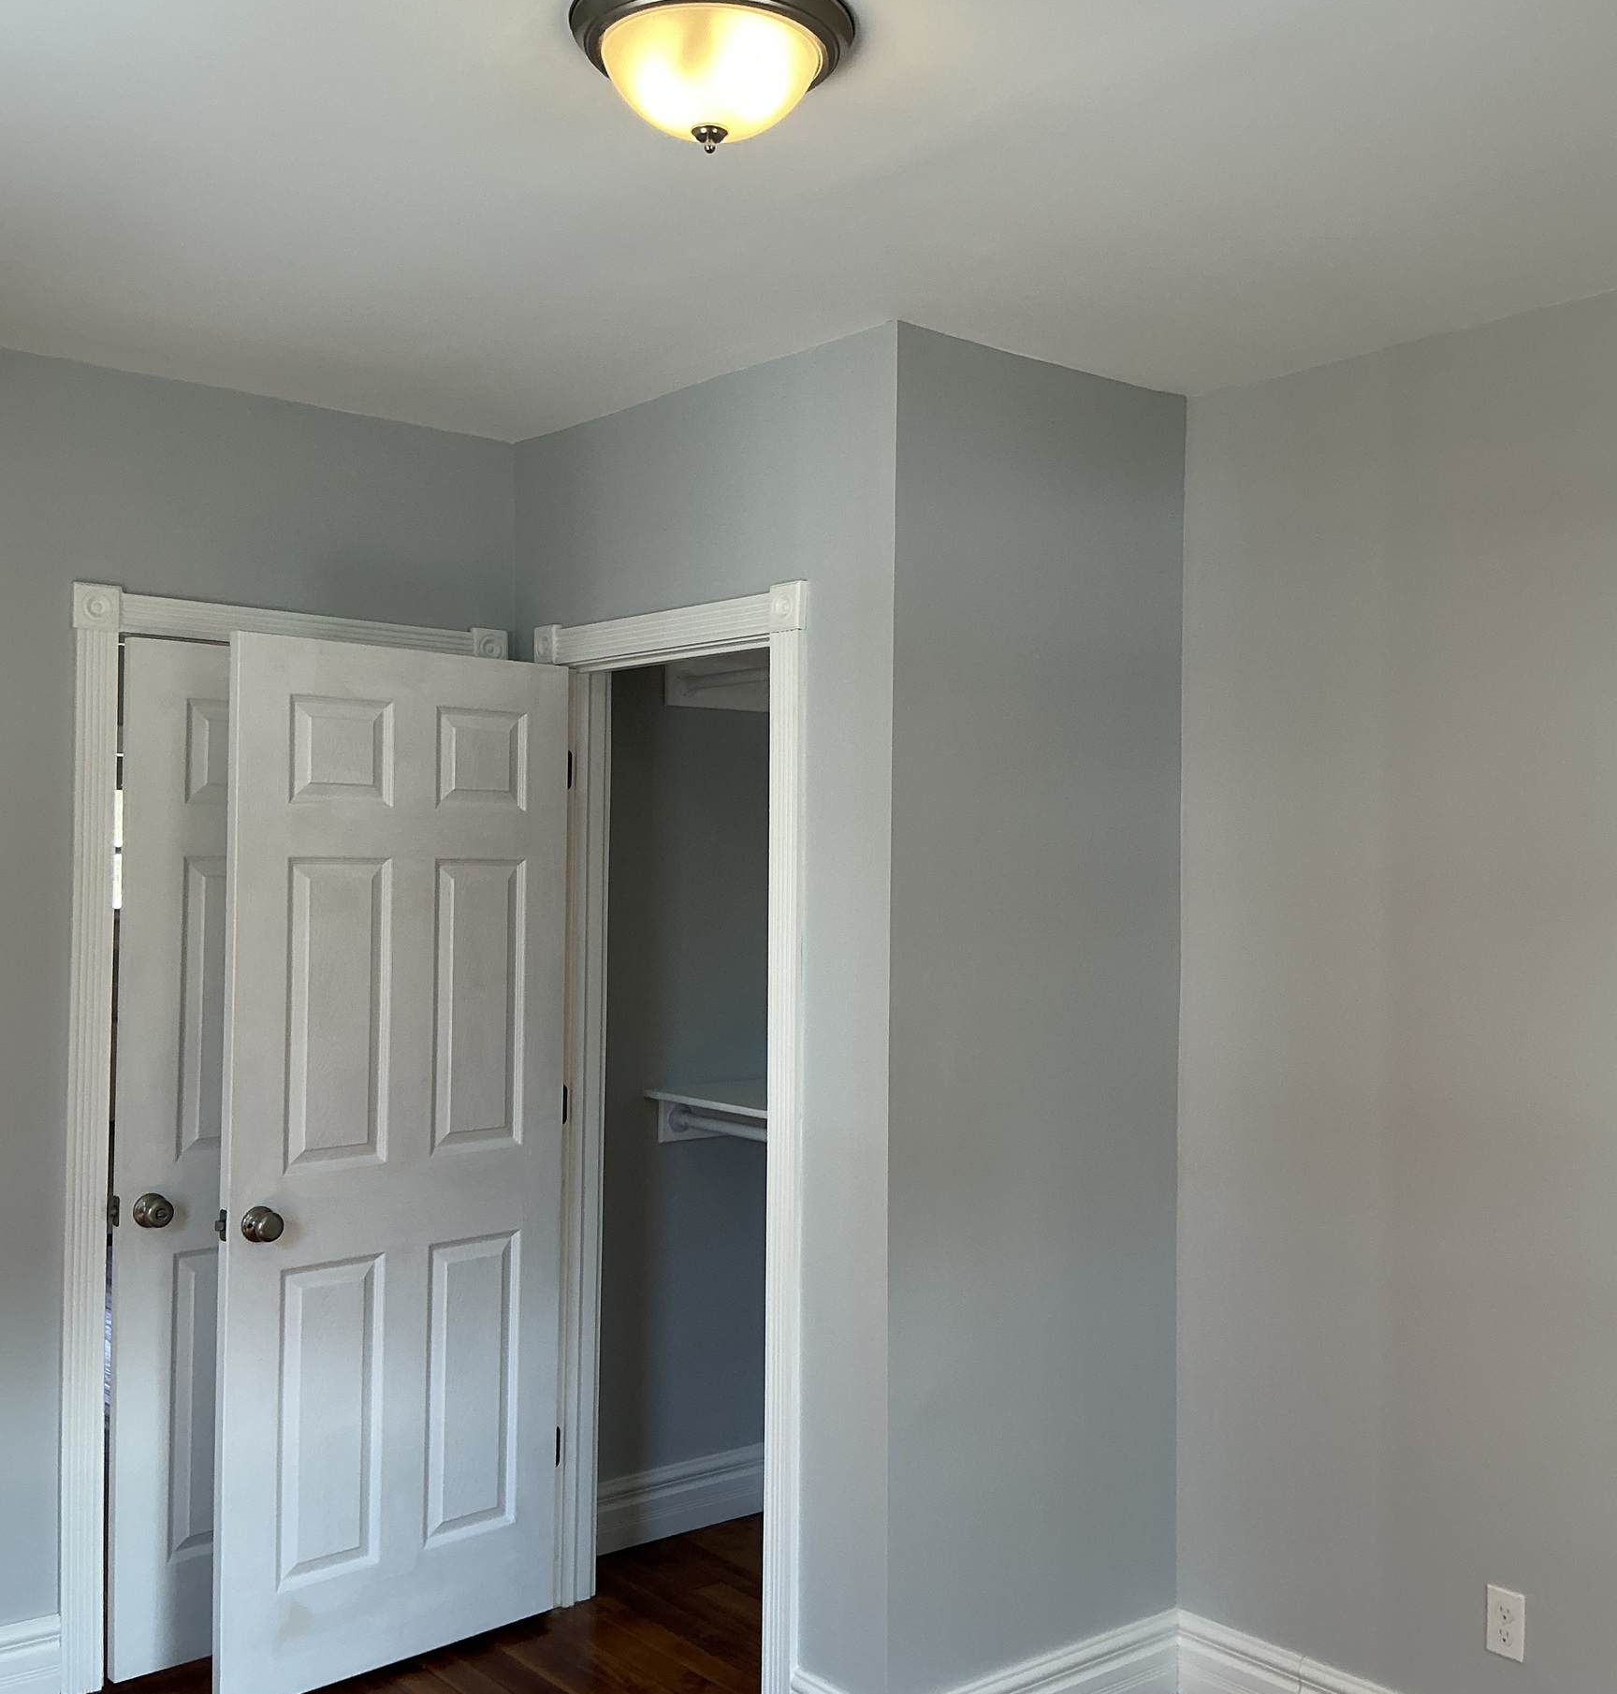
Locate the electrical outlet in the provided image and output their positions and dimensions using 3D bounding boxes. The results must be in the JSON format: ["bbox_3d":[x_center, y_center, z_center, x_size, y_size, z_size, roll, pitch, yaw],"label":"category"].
[{"bbox_3d":[1.190,1.325,2.975,0.009,0.114,0.069,1,-1,-41],"label":"electrical outlet"}]

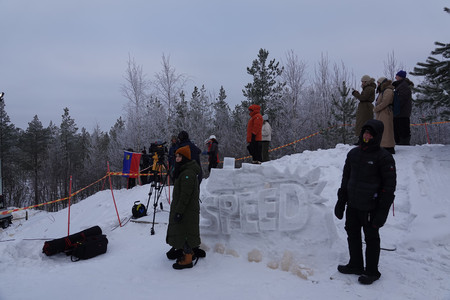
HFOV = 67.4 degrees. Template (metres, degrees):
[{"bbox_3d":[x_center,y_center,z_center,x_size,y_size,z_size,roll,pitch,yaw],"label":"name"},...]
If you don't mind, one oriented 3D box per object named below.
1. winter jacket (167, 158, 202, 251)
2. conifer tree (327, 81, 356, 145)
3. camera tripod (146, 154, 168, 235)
[{"bbox_3d":[-0.572,0.758,4.650,0.460,1.220,0.540,0,0,-9],"label":"winter jacket"},{"bbox_3d":[4.000,-1.120,11.500,1.150,2.500,1.150,0,0,19],"label":"conifer tree"},{"bbox_3d":[-1.260,0.800,6.300,0.450,1.420,0.550,0,0,-12],"label":"camera tripod"}]

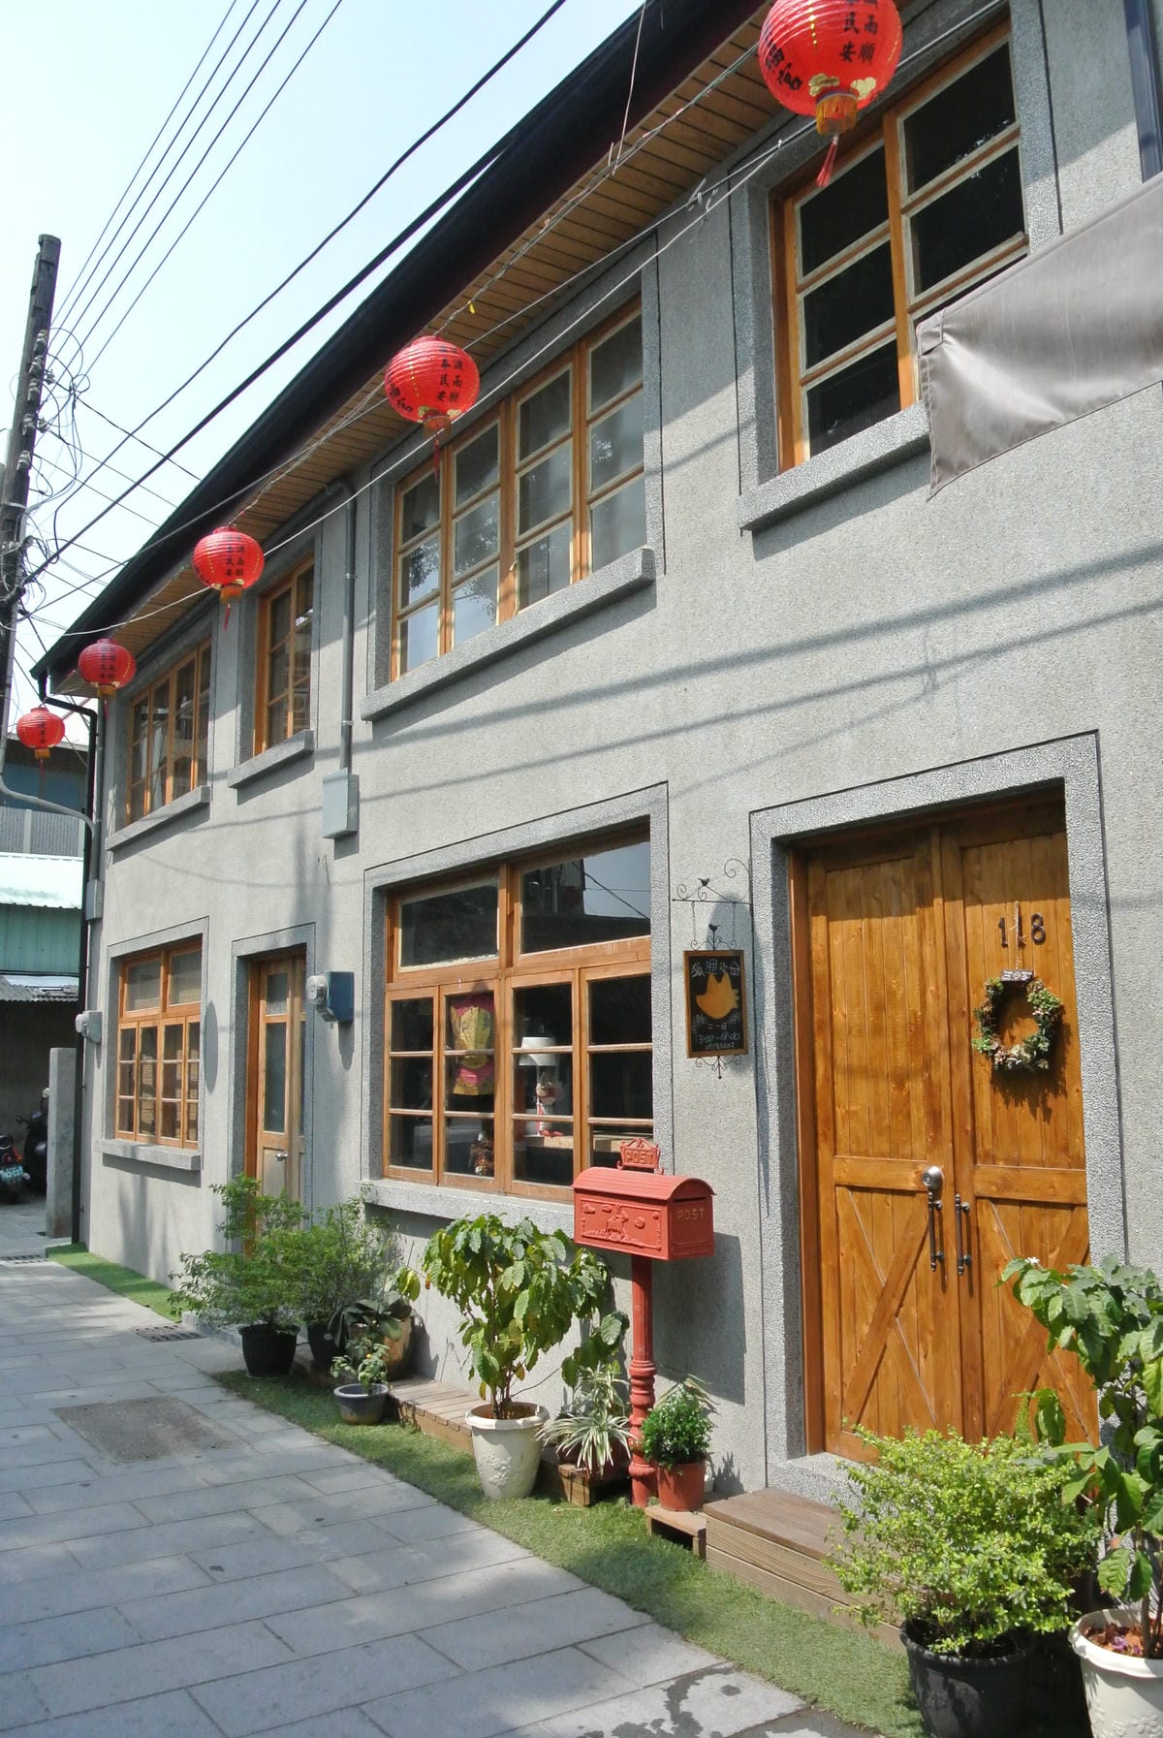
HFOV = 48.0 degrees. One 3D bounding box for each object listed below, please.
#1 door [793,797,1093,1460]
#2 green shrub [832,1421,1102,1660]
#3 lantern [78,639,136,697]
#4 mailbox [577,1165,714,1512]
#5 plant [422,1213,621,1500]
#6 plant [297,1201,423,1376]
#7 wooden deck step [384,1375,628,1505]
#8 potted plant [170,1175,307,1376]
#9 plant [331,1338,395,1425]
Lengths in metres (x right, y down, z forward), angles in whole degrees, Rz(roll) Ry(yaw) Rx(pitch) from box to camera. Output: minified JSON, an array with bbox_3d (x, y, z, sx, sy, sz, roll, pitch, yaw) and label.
[{"bbox_3d":[1.071,0.828,3.897,0.100,2.010,1.140,5,-10,-35],"label":"door"},{"bbox_3d":[0.856,1.504,2.921,0.540,0.490,0.560,-1,-8,0],"label":"green shrub"},{"bbox_3d":[-2.748,-1.168,7.560,0.315,0.325,0.315,5,-10,-35],"label":"lantern"},{"bbox_3d":[0.212,1.593,4.589,0.210,1.200,0.560,5,-10,-35],"label":"mailbox"},{"bbox_3d":[-0.230,1.738,4.722,0.620,0.960,0.660,-1,-8,0],"label":"plant"},{"bbox_3d":[-1.141,2.001,6.284,0.500,0.820,0.560,5,-10,-35],"label":"plant"},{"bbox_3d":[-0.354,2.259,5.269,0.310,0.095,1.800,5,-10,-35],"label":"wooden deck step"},{"bbox_3d":[-1.696,2.022,6.517,0.620,0.960,0.620,5,-10,-35],"label":"potted plant"},{"bbox_3d":[-0.944,2.195,5.615,0.250,0.335,0.250,-1,-8,0],"label":"plant"}]

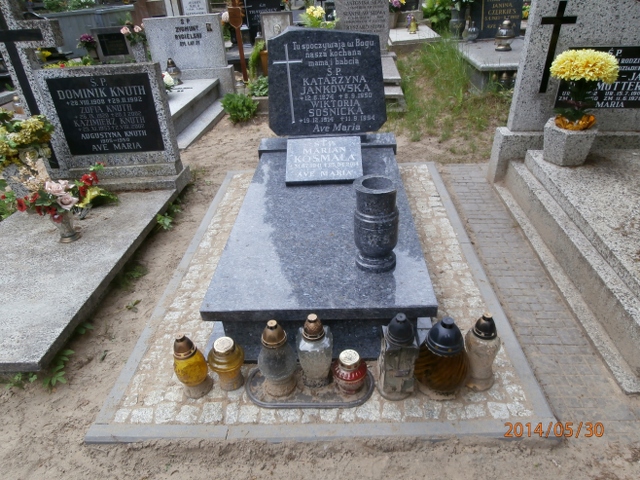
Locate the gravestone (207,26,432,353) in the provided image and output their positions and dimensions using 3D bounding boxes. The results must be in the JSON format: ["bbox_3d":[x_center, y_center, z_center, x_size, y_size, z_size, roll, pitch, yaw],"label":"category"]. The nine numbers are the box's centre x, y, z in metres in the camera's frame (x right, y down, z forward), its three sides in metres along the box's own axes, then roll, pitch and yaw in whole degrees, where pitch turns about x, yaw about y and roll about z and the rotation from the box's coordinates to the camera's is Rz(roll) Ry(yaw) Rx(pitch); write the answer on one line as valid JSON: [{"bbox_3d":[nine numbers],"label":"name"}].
[{"bbox_3d":[0.006,-0.353,1.974,0.808,0.938,1.561,-2,31,4],"label":"gravestone"}]

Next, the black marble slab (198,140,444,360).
[{"bbox_3d":[0.032,-0.080,2.175,0.800,0.347,1.540,-2,32,4],"label":"black marble slab"}]

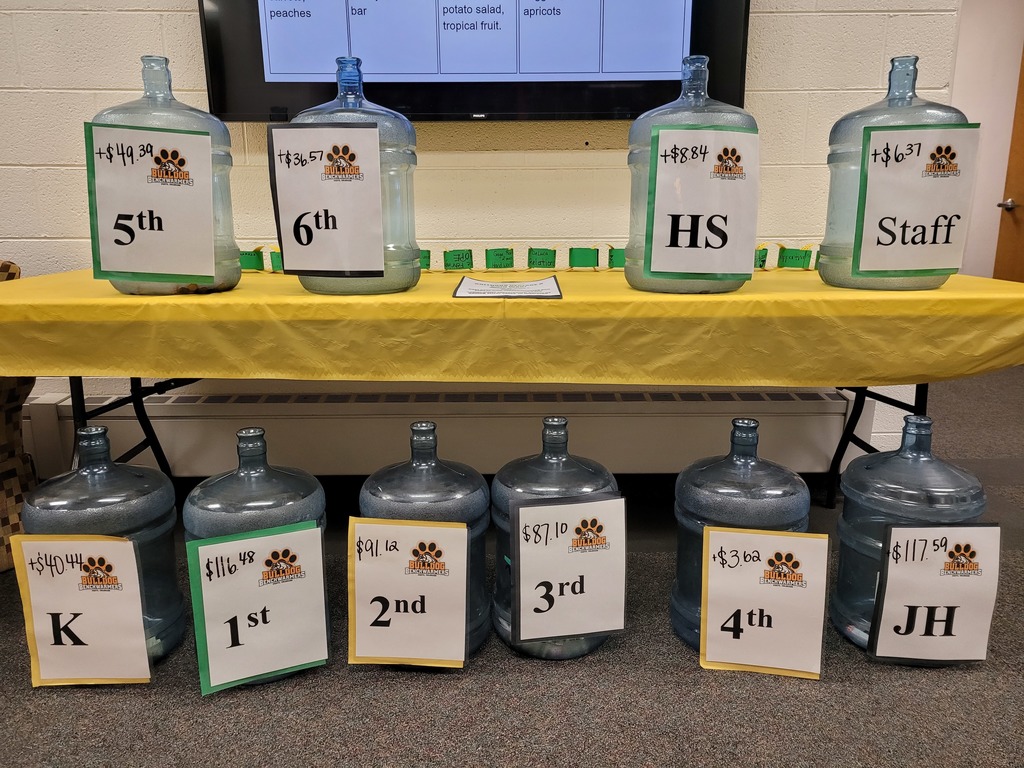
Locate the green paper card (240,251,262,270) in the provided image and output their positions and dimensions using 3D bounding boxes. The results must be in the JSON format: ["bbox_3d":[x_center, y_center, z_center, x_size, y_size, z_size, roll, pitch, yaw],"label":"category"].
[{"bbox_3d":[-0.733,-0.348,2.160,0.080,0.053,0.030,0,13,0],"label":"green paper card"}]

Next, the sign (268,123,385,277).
[{"bbox_3d":[-0.374,-0.370,1.566,0.227,0.301,0.012,1,15,5],"label":"sign"}]

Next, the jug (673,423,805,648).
[{"bbox_3d":[0.483,0.313,1.634,0.273,0.486,0.273,3,13,13],"label":"jug"}]

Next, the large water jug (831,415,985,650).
[{"bbox_3d":[0.833,0.313,1.623,0.273,0.491,0.273,0,13,1],"label":"large water jug"}]

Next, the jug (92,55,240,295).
[{"bbox_3d":[-0.746,-0.449,1.665,0.273,0.486,0.273,-3,13,-12],"label":"jug"}]

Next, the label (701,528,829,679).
[{"bbox_3d":[0.493,0.429,1.506,0.233,0.304,0.012,1,12,14],"label":"label"}]

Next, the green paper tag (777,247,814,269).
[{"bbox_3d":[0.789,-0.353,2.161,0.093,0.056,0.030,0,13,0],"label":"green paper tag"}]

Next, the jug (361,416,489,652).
[{"bbox_3d":[-0.180,0.322,1.632,0.274,0.488,0.274,0,13,0],"label":"jug"}]

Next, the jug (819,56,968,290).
[{"bbox_3d":[0.840,-0.457,1.702,0.274,0.488,0.274,0,13,0],"label":"jug"}]

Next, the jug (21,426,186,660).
[{"bbox_3d":[-0.828,0.329,1.571,0.273,0.486,0.273,1,13,3],"label":"jug"}]

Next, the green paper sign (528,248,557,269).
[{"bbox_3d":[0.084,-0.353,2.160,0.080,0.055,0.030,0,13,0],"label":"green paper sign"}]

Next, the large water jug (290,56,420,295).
[{"bbox_3d":[-0.343,-0.450,1.683,0.274,0.488,0.274,0,13,0],"label":"large water jug"}]

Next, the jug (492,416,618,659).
[{"bbox_3d":[0.091,0.310,1.648,0.273,0.486,0.273,0,13,0],"label":"jug"}]

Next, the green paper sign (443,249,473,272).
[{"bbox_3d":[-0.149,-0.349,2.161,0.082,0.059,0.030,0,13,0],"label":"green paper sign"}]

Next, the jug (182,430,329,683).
[{"bbox_3d":[-0.518,0.334,1.584,0.274,0.488,0.274,0,13,0],"label":"jug"}]

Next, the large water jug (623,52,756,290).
[{"bbox_3d":[0.389,-0.453,1.678,0.273,0.486,0.273,-2,13,-8],"label":"large water jug"}]

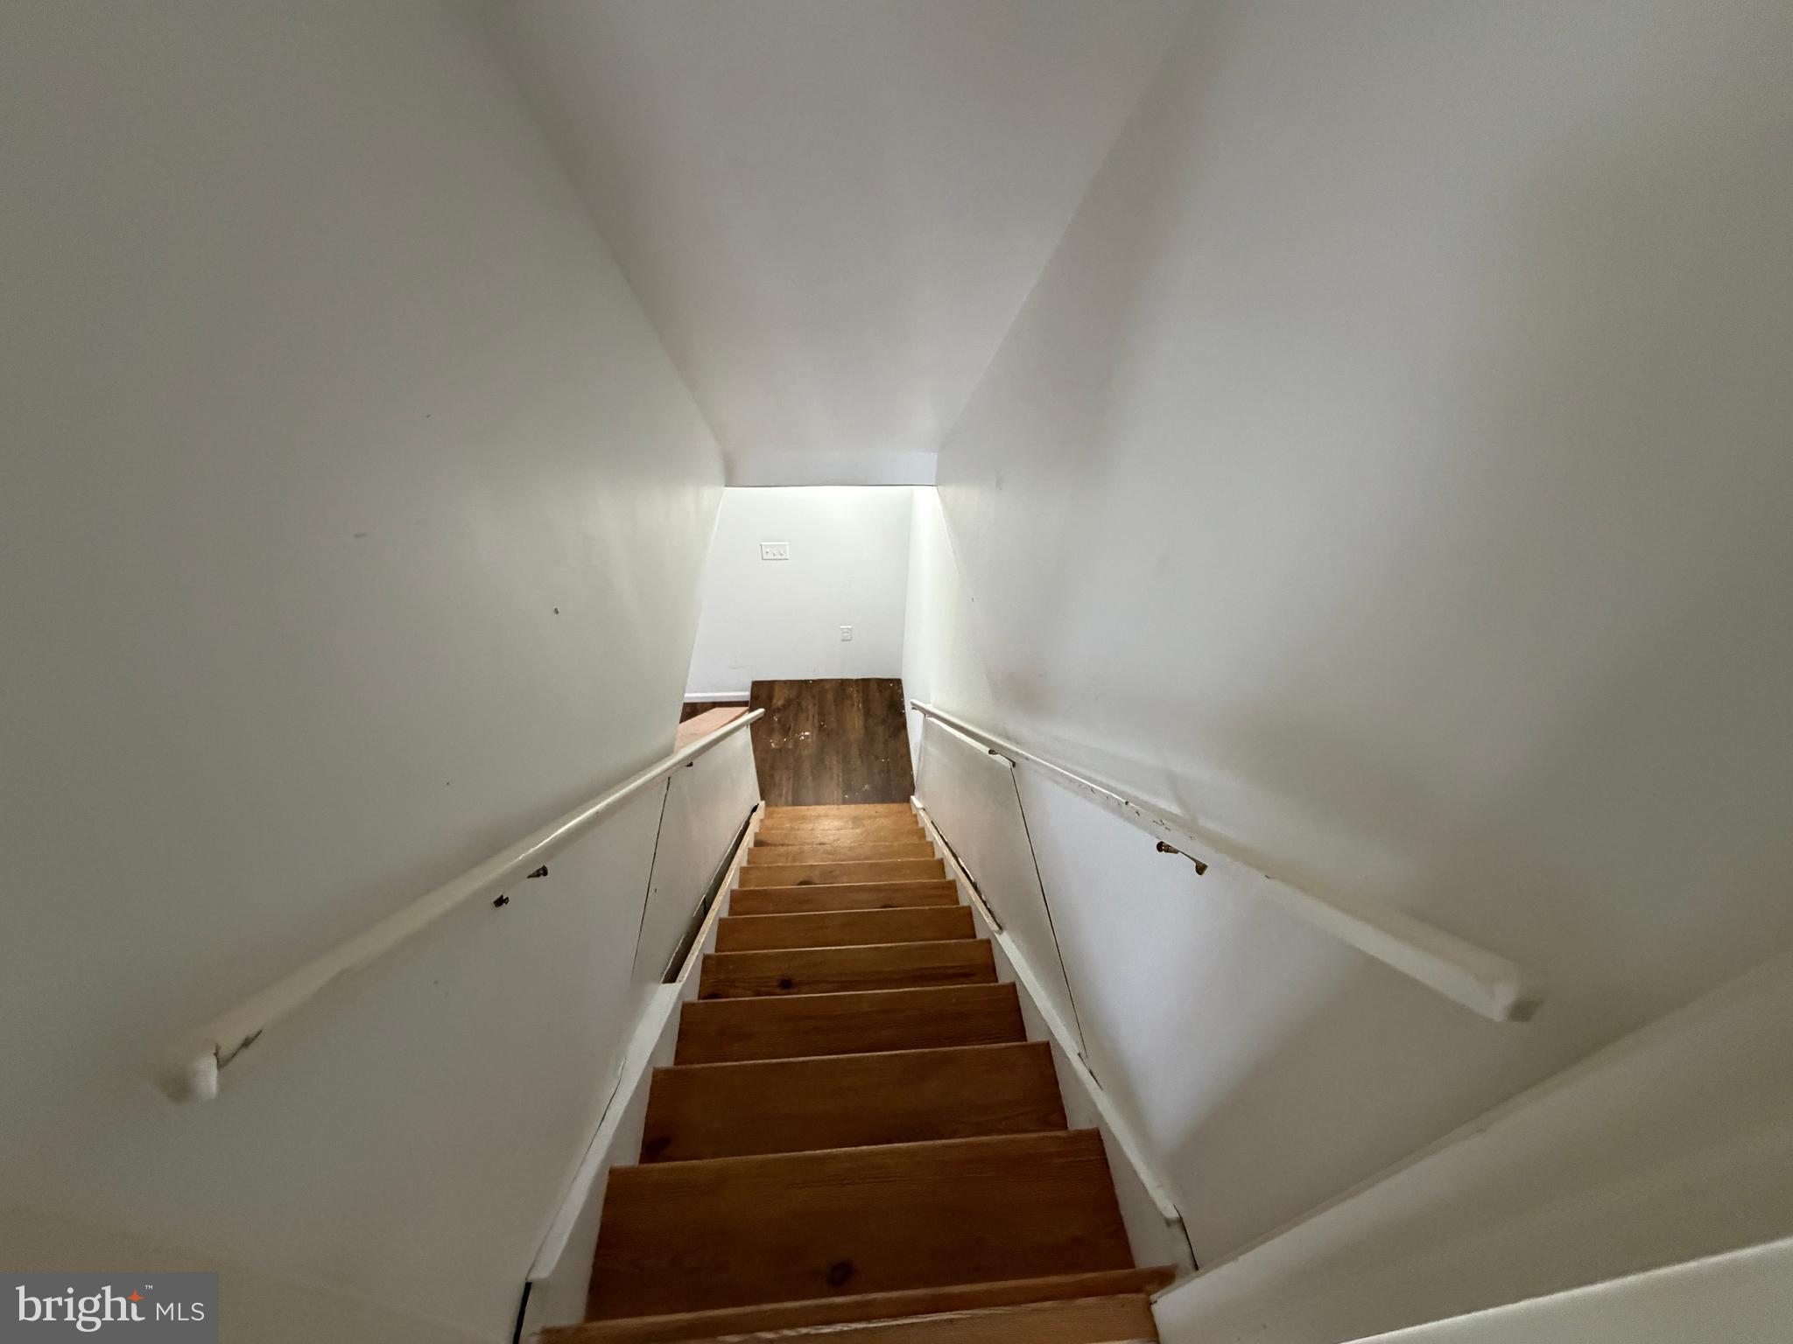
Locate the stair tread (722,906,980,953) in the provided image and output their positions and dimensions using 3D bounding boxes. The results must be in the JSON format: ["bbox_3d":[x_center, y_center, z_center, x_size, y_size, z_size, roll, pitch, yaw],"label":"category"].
[{"bbox_3d":[-0.160,0.921,2.405,0.860,0.035,0.255,-1,40,-5],"label":"stair tread"}]

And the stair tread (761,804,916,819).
[{"bbox_3d":[-0.327,0.893,4.214,0.860,0.035,0.255,-1,40,-5],"label":"stair tread"}]

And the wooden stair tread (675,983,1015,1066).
[{"bbox_3d":[-0.104,0.931,1.802,0.860,0.035,0.255,-1,40,-5],"label":"wooden stair tread"}]

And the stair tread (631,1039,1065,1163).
[{"bbox_3d":[-0.076,0.936,1.501,0.860,0.035,0.255,-1,40,-5],"label":"stair tread"}]

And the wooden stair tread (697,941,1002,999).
[{"bbox_3d":[-0.132,0.926,2.104,0.860,0.035,0.255,-1,40,-5],"label":"wooden stair tread"}]

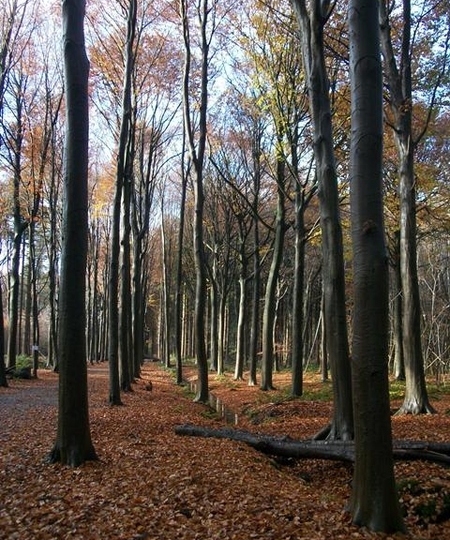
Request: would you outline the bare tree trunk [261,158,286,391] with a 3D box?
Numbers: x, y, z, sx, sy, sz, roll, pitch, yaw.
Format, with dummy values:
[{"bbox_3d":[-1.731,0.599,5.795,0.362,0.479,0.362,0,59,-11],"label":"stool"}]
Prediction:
[{"bbox_3d":[1.672,0.047,19.204,0.800,8.090,0.450,0,-7,0],"label":"bare tree trunk"}]

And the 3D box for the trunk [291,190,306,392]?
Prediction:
[{"bbox_3d":[2.288,0.612,17.196,0.400,6.450,0.360,0,-7,0],"label":"trunk"}]

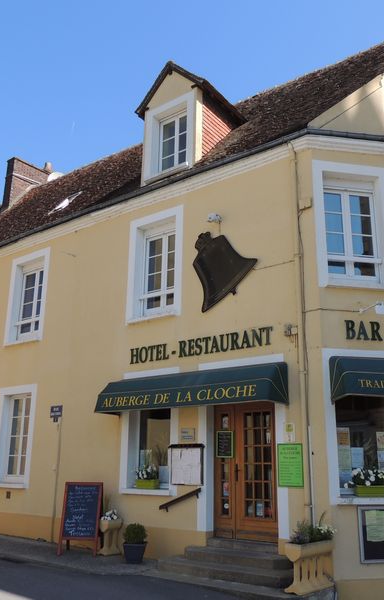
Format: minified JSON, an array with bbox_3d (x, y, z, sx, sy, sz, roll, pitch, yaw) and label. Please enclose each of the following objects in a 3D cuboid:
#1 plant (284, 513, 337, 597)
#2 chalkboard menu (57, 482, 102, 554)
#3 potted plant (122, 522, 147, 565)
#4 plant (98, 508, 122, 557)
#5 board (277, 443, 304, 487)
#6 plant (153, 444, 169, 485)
[{"bbox_3d":[1.518,3.265,7.136,0.740,0.820,0.300,15,-21,-41],"label":"plant"},{"bbox_3d":[-1.859,3.792,9.591,0.670,1.130,0.570,-1,-16,7],"label":"chalkboard menu"},{"bbox_3d":[-0.883,3.890,8.917,0.360,0.610,0.360,2,-16,-5],"label":"potted plant"},{"bbox_3d":[-1.415,3.976,9.606,0.360,0.780,0.280,14,-21,-39],"label":"plant"},{"bbox_3d":[1.440,2.401,8.053,0.400,0.594,0.030,-11,-20,36],"label":"board"},{"bbox_3d":[-0.538,2.951,9.952,0.320,0.700,0.300,-11,-20,36],"label":"plant"}]

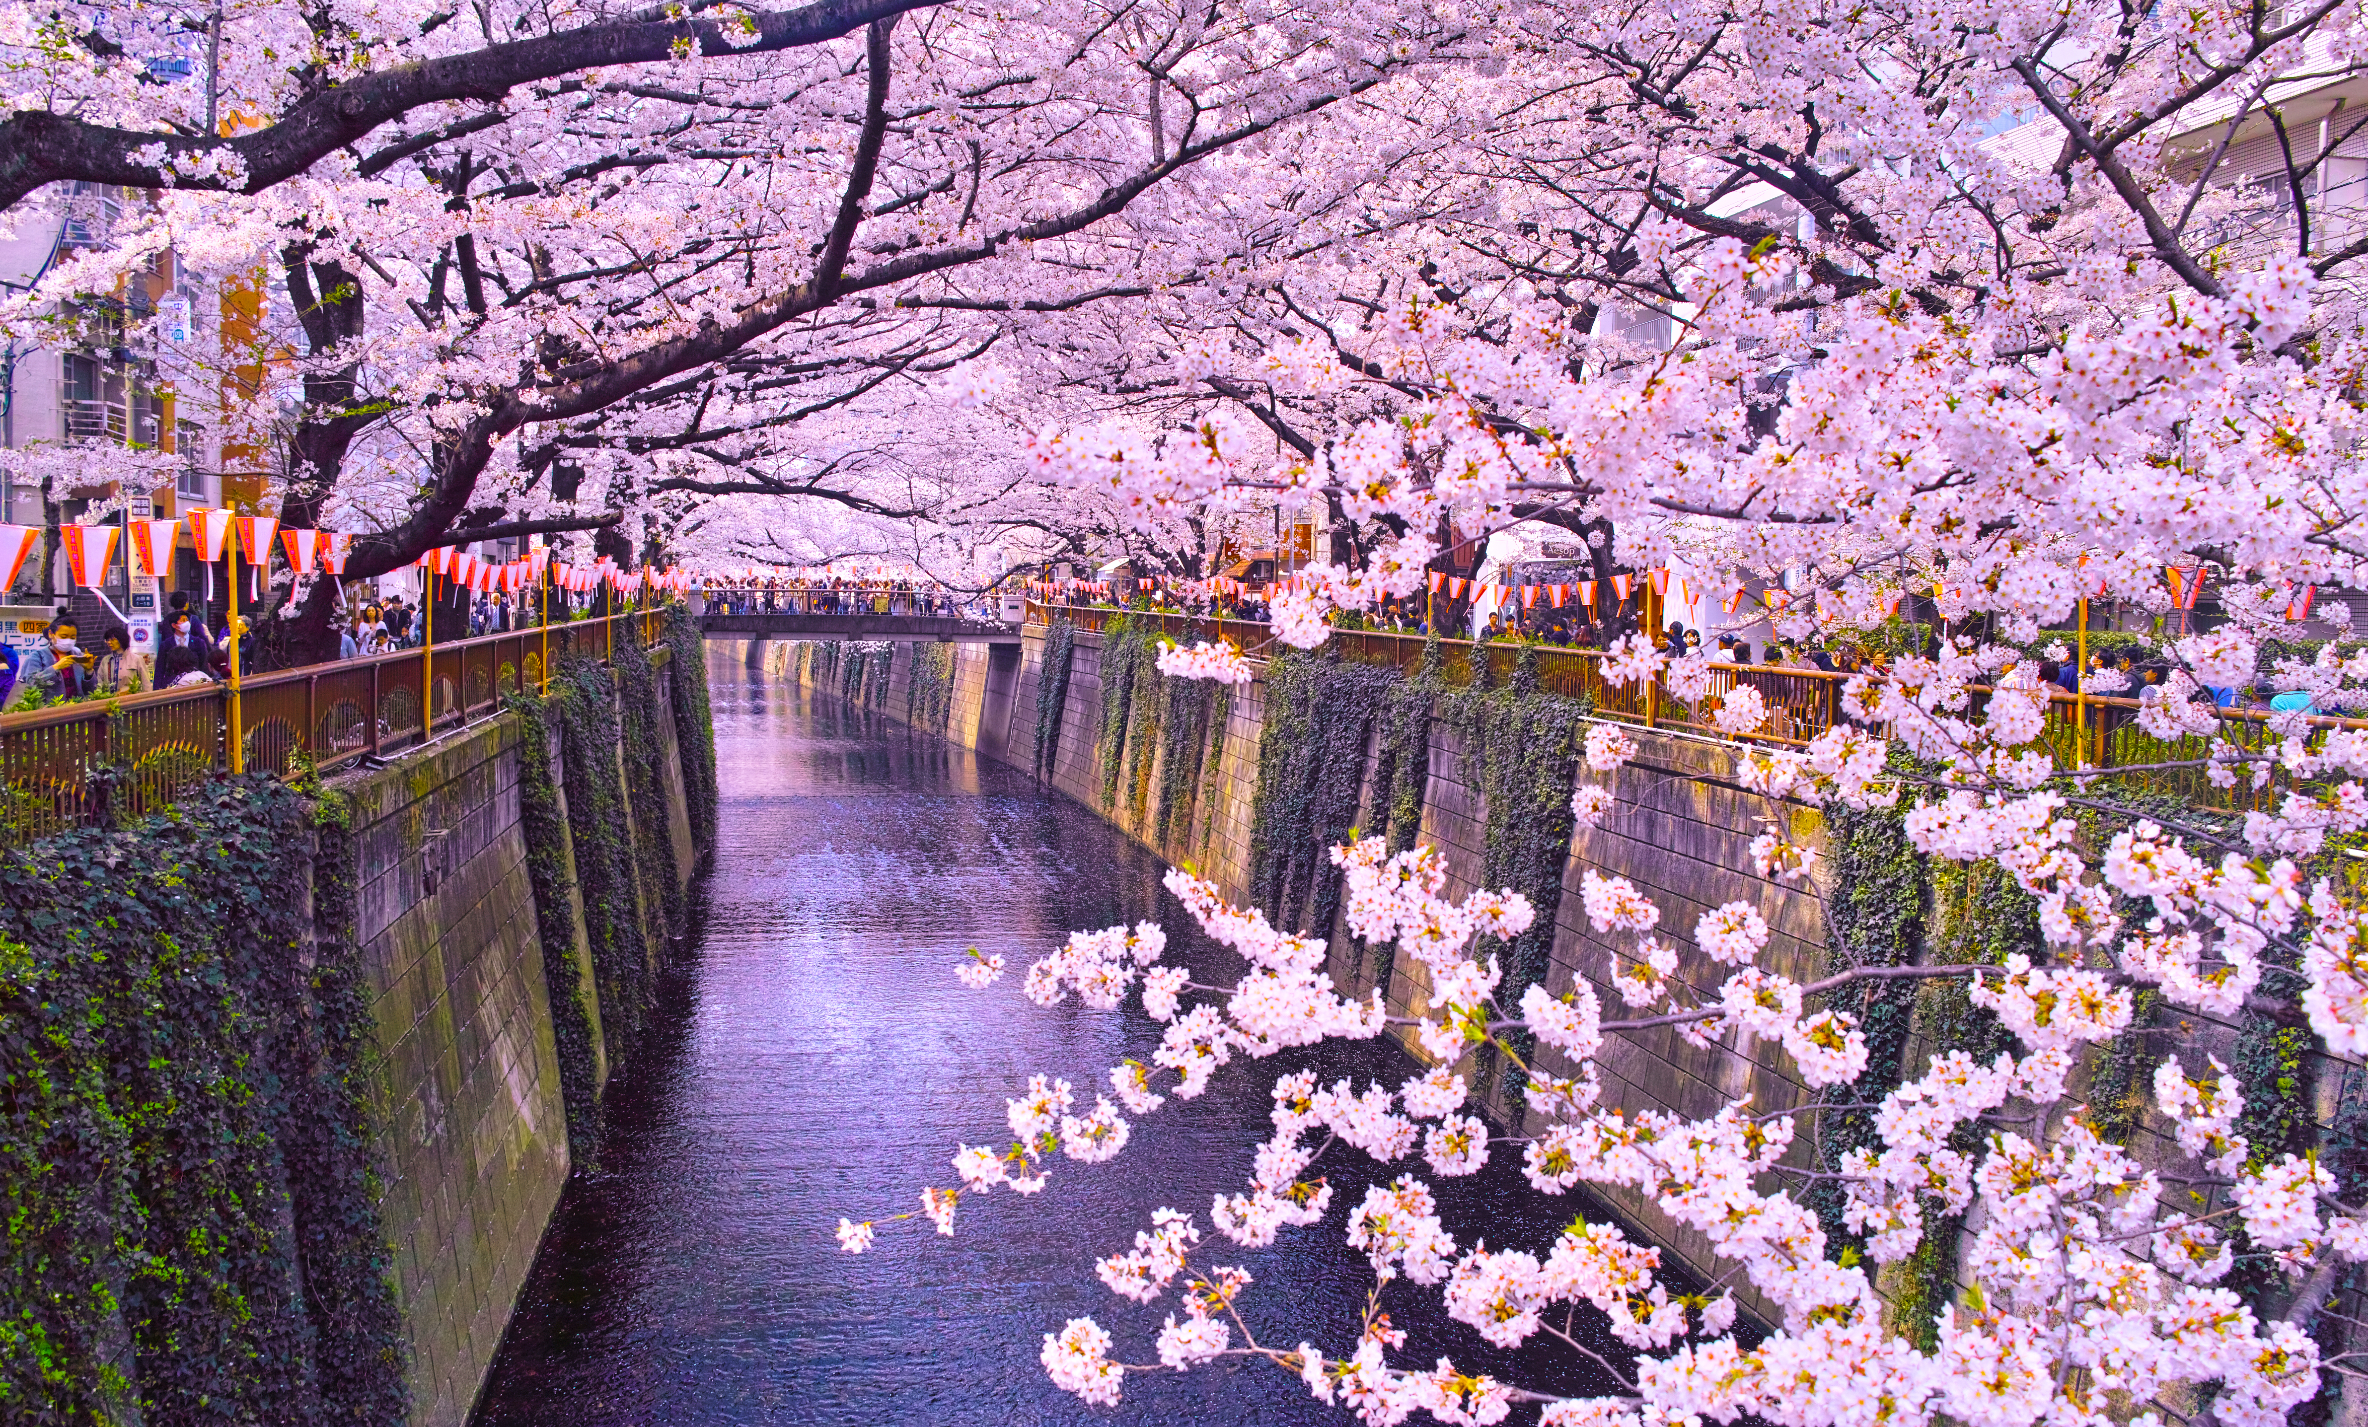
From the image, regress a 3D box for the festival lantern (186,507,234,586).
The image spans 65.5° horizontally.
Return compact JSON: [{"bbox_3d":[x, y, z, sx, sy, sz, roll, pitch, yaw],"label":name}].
[{"bbox_3d":[-7.616,-1.310,14.400,0.370,0.600,0.350,0,4,-8],"label":"festival lantern"}]

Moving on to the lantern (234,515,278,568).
[{"bbox_3d":[-7.766,-1.416,15.400,0.370,0.460,0.350,0,4,-8],"label":"lantern"}]

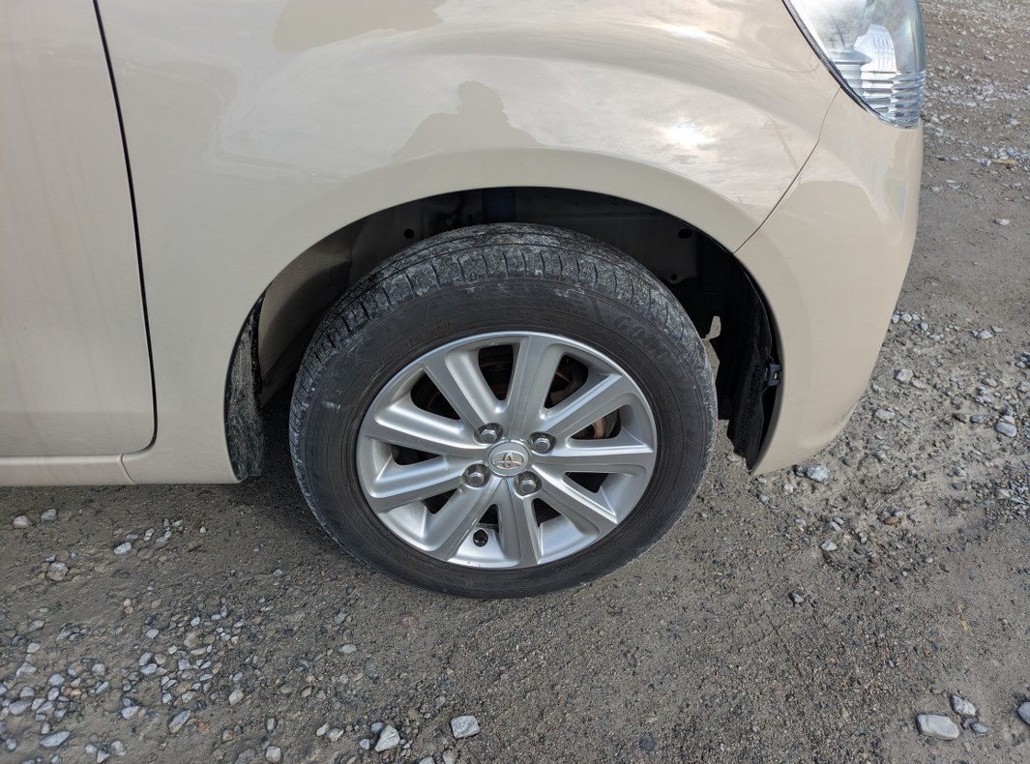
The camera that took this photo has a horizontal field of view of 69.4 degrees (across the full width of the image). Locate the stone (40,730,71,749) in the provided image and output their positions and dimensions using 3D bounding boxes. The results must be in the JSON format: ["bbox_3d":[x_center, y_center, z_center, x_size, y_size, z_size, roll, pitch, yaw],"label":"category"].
[{"bbox_3d":[-0.567,0.442,0.921,0.032,0.013,0.016,-14,36,-23],"label":"stone"}]

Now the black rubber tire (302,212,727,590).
[{"bbox_3d":[-0.012,0.063,1.028,0.571,0.563,0.172,0,33,-3],"label":"black rubber tire"}]

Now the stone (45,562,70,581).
[{"bbox_3d":[-0.703,0.291,1.145,0.030,0.019,0.039,-24,41,-34],"label":"stone"}]

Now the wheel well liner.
[{"bbox_3d":[-0.009,-0.089,0.970,0.690,0.410,0.240,0,33,-3],"label":"wheel well liner"}]

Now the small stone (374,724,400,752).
[{"bbox_3d":[-0.158,0.447,0.930,0.023,0.016,0.035,25,40,32],"label":"small stone"}]

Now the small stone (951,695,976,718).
[{"bbox_3d":[0.596,0.432,0.989,0.021,0.014,0.032,-18,38,-28],"label":"small stone"}]

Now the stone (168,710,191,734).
[{"bbox_3d":[-0.425,0.431,0.944,0.015,0.012,0.032,16,35,21],"label":"stone"}]

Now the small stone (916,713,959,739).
[{"bbox_3d":[0.546,0.445,0.960,0.054,0.019,0.034,7,33,9],"label":"small stone"}]

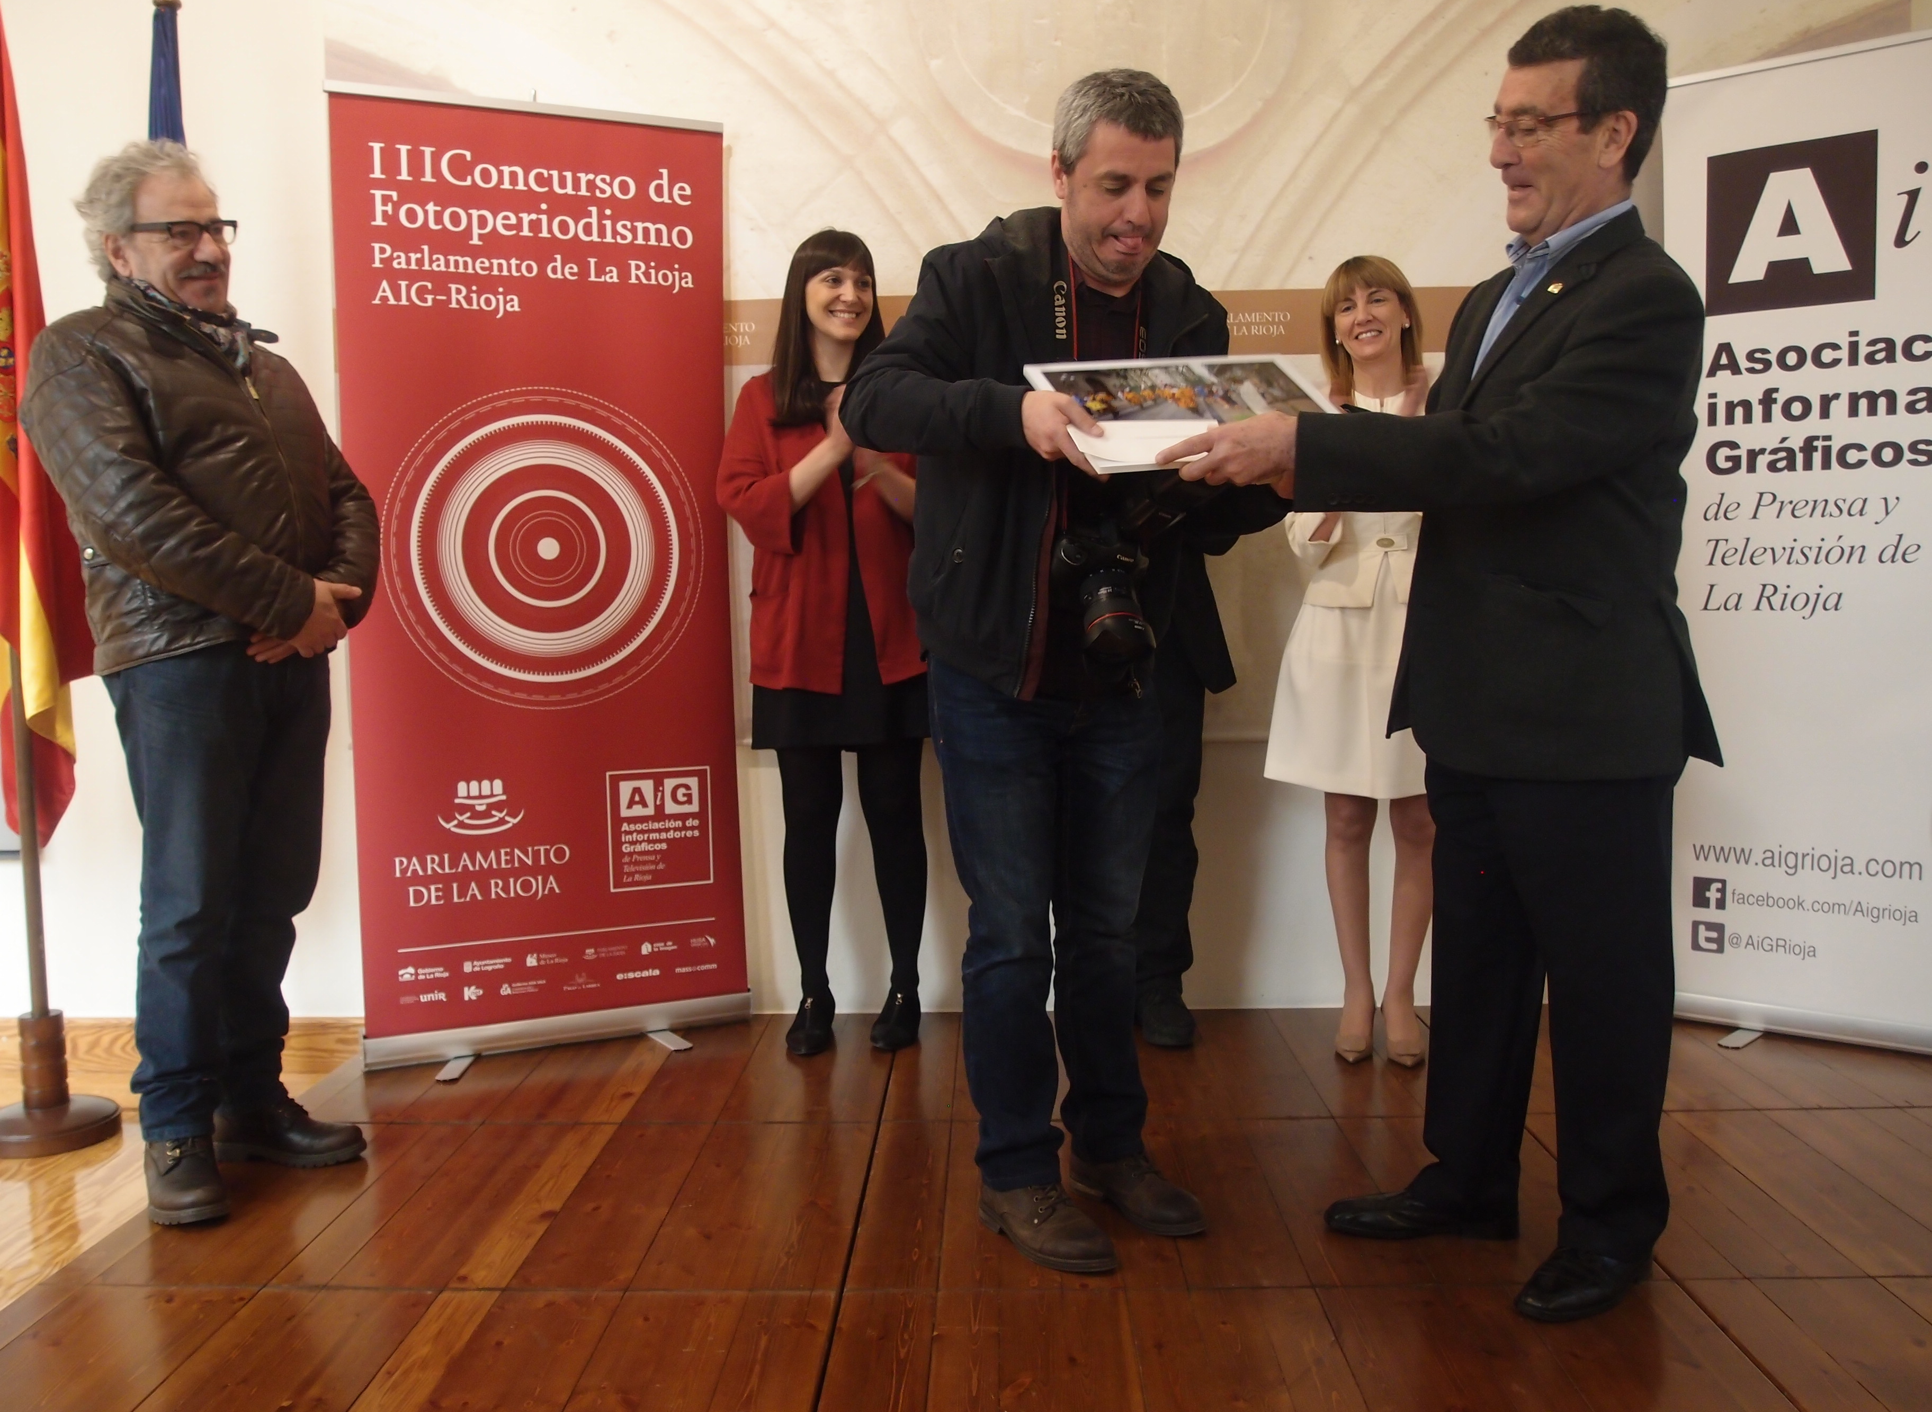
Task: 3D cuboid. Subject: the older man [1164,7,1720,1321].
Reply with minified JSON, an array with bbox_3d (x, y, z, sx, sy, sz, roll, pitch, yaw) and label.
[{"bbox_3d":[0.656,-0.074,2.209,0.747,1.808,0.525,-2,4,-9],"label":"older man"}]

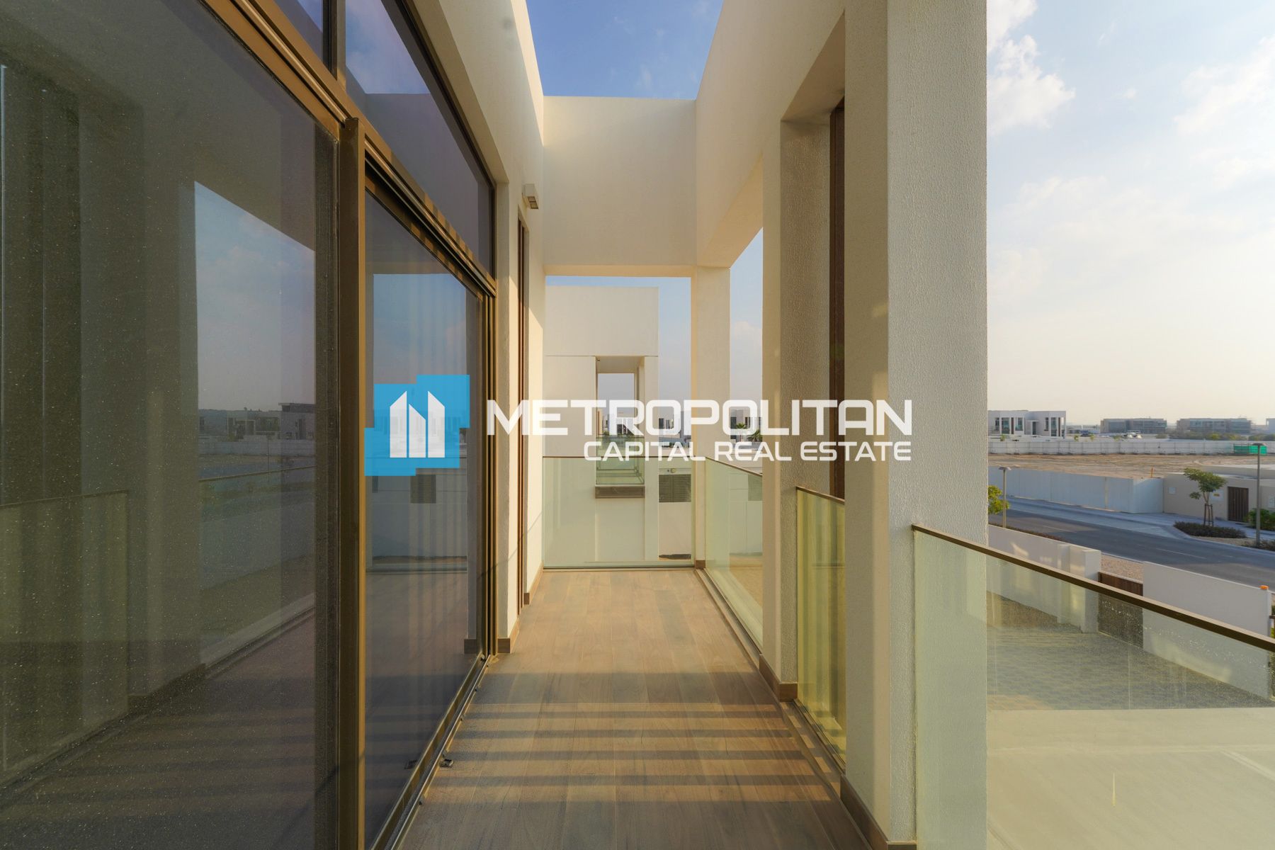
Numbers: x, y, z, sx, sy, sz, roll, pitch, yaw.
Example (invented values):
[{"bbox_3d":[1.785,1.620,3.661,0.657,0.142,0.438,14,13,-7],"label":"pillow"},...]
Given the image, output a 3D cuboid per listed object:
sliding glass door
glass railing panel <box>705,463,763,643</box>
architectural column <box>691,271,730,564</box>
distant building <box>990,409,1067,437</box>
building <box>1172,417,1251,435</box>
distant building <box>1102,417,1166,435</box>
[{"bbox_3d":[-0.975,0.330,2.365,0.050,2.270,1.590,0,0,-3],"label":"sliding glass door"},{"bbox_3d":[0.788,0.950,4.248,0.030,1.190,2.220,0,0,-3],"label":"glass railing panel"},{"bbox_3d":[0.812,-0.076,5.550,0.350,3.250,0.380,0,0,-3],"label":"architectural column"},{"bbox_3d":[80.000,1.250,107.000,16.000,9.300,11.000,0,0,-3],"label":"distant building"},{"bbox_3d":[339.000,0.600,293.000,29.000,10.400,16.000,0,0,-3],"label":"building"},{"bbox_3d":[297.000,0.700,297.000,26.000,10.200,15.000,0,0,-3],"label":"distant building"}]

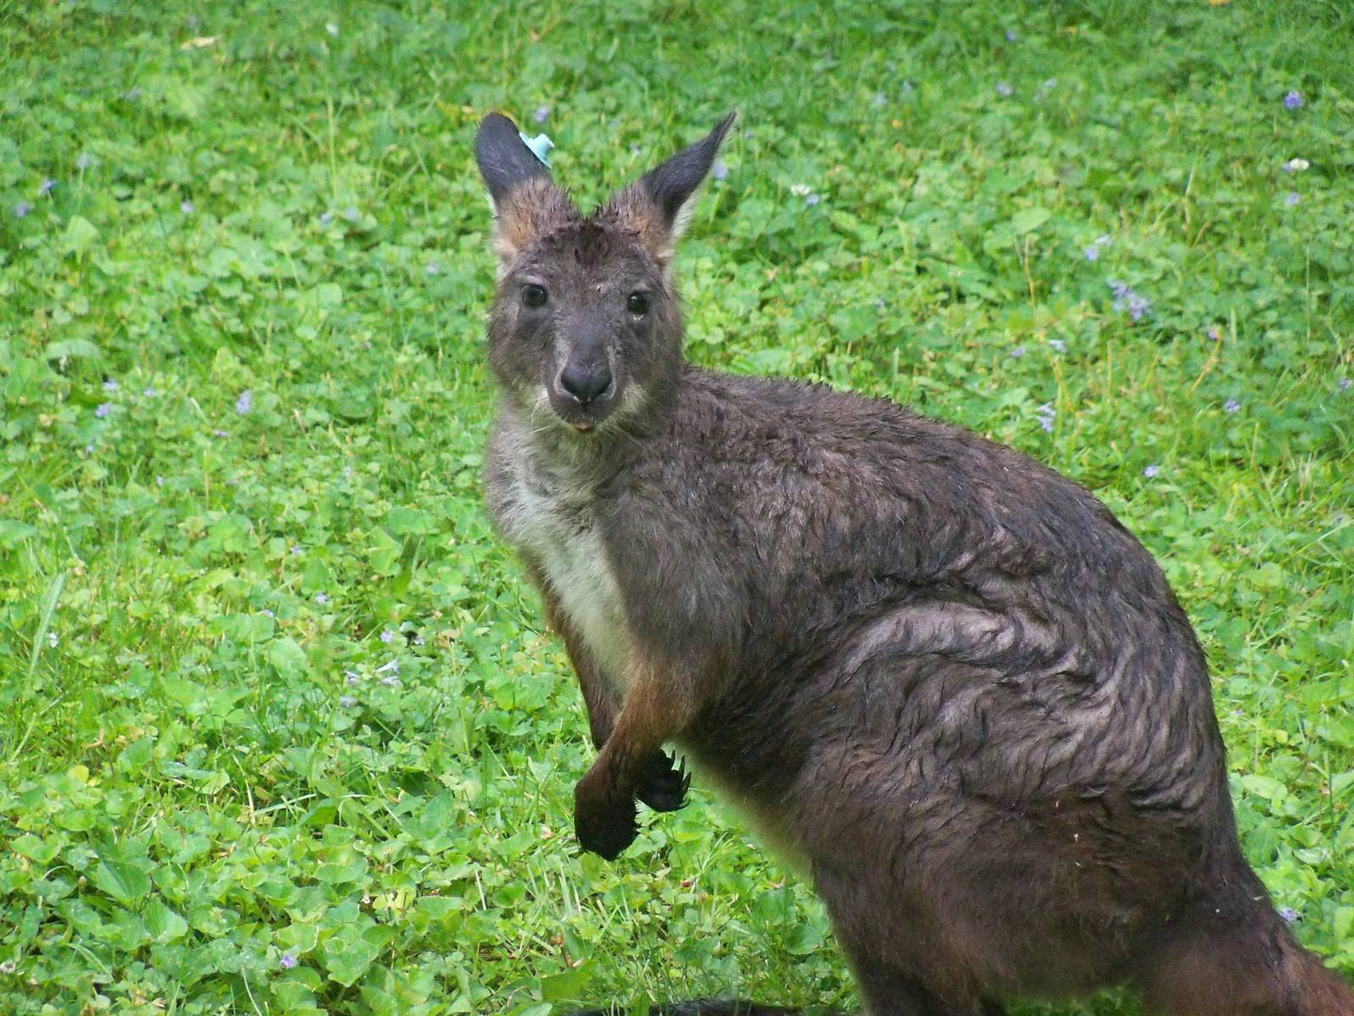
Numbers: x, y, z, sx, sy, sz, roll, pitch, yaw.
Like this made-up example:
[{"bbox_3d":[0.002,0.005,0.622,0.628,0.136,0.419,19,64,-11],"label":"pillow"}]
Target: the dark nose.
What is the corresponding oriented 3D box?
[{"bbox_3d":[-0.048,-0.066,5.930,0.029,0.024,0.019,0,13,1],"label":"dark nose"}]

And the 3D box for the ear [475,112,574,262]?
[{"bbox_3d":[-0.083,-0.172,6.030,0.048,0.085,0.040,-14,0,-31],"label":"ear"}]

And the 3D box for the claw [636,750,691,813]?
[{"bbox_3d":[-0.009,0.147,6.030,0.034,0.034,0.030,-2,13,-7],"label":"claw"}]

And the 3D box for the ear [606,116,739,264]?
[{"bbox_3d":[-0.004,-0.172,6.030,0.042,0.090,0.046,33,-3,-23],"label":"ear"}]

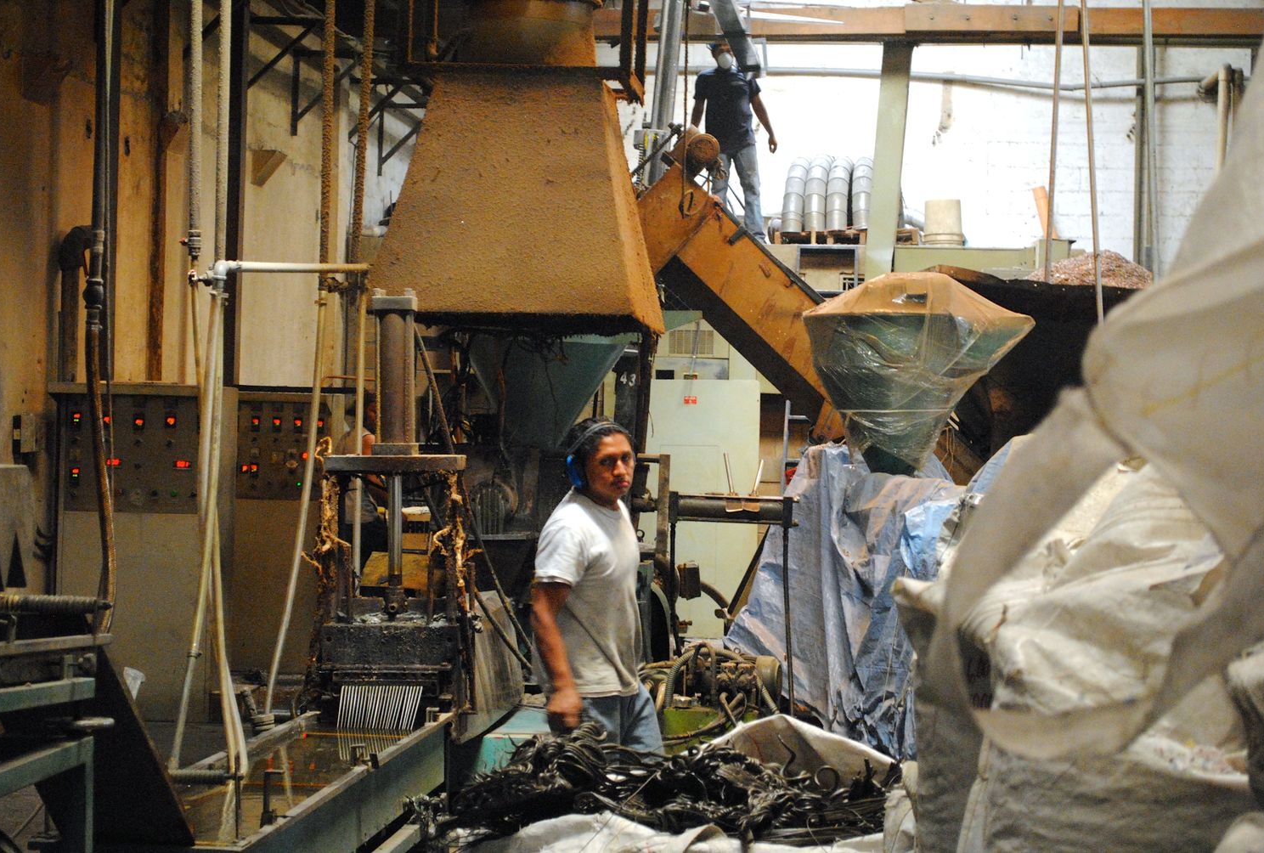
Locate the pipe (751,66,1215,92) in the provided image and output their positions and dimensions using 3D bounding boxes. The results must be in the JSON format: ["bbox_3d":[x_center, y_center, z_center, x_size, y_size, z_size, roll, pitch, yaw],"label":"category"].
[{"bbox_3d":[2.976,-2.954,21.700,3.800,0.190,0.090,1,1,3],"label":"pipe"}]

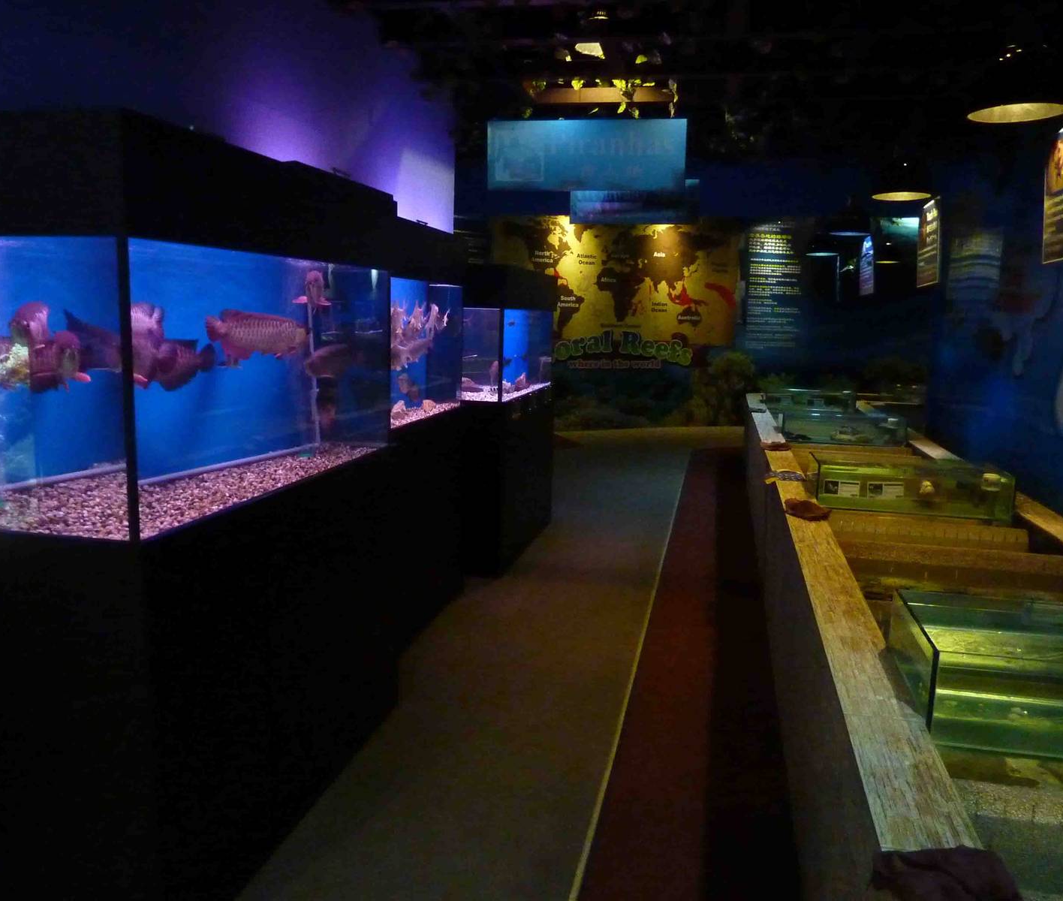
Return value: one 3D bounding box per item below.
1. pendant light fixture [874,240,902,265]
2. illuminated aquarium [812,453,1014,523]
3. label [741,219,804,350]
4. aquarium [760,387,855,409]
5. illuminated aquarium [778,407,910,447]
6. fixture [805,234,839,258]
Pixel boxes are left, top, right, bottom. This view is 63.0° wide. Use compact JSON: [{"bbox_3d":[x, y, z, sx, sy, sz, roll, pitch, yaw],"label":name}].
[{"bbox_3d":[3.862,-2.133,9.373,0.295,0.207,0.295,3,9,12],"label":"pendant light fixture"},{"bbox_3d":[1.725,0.155,3.994,0.800,0.192,0.410,3,9,12],"label":"illuminated aquarium"},{"bbox_3d":[3.321,-2.242,11.959,0.788,1.743,0.020,3,9,12],"label":"label"},{"bbox_3d":[2.661,-0.495,8.307,0.828,0.180,0.410,3,9,12],"label":"aquarium"},{"bbox_3d":[2.192,-0.169,6.140,0.805,0.188,0.410,3,9,12],"label":"illuminated aquarium"},{"bbox_3d":[2.838,-2.012,8.454,0.295,0.207,0.295,3,9,12],"label":"fixture"}]

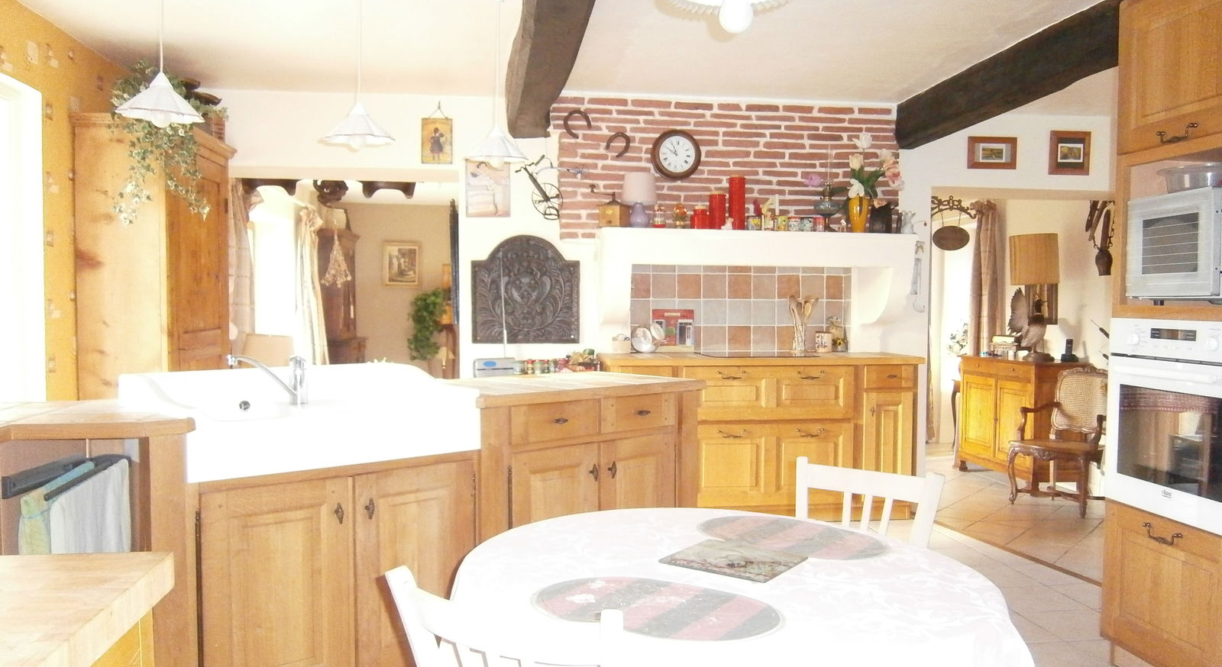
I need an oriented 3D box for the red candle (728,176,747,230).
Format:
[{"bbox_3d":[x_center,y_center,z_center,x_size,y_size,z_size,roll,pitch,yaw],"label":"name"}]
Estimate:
[{"bbox_3d":[0.721,-0.737,5.238,0.098,0.318,0.098,0,3,-9],"label":"red candle"}]

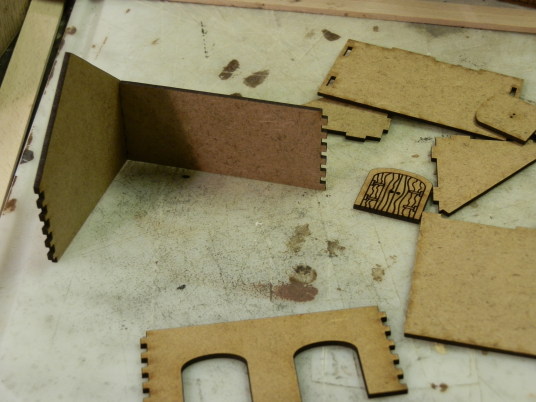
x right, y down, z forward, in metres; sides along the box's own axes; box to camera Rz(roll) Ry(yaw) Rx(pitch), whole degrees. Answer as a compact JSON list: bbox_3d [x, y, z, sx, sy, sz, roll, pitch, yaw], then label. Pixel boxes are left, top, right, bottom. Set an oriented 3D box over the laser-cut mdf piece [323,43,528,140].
[{"bbox_3d":[0.095,-0.068,0.574,0.113,0.003,0.066,15,43,12],"label":"laser-cut mdf piece"}]

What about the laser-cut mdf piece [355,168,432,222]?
[{"bbox_3d":[0.068,-0.004,0.505,0.036,0.003,0.036,13,43,15],"label":"laser-cut mdf piece"}]

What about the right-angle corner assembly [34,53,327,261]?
[{"bbox_3d":[-0.038,-0.024,0.458,0.117,0.095,0.095,10,42,12],"label":"right-angle corner assembly"}]

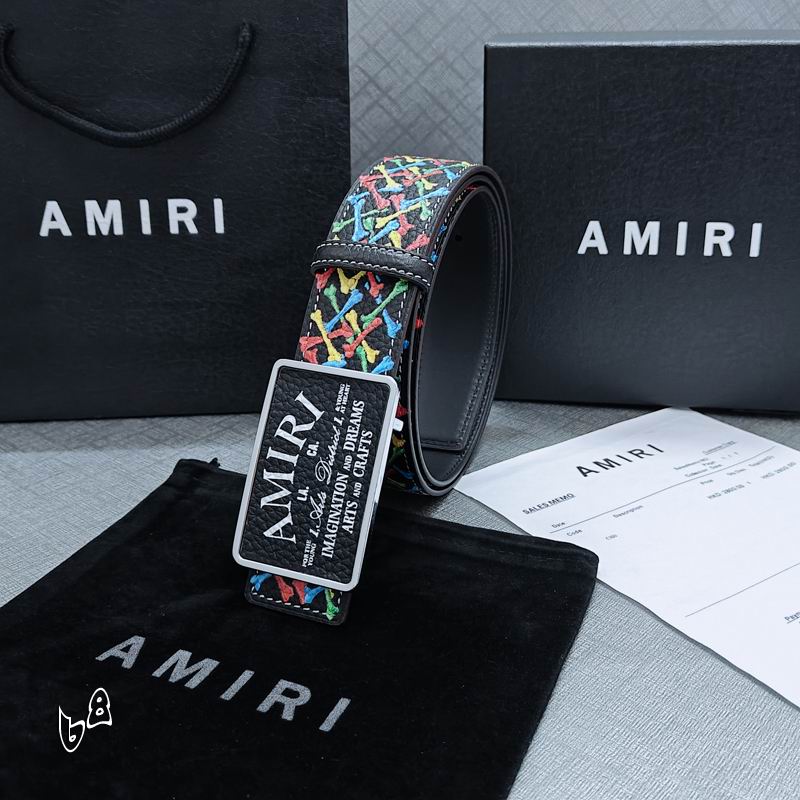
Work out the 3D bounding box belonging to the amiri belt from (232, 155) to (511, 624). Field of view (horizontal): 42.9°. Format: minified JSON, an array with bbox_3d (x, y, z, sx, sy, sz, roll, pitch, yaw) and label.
[{"bbox_3d":[-0.003,-0.019,0.402,0.048,0.137,0.180,9,25,22],"label":"amiri belt"}]

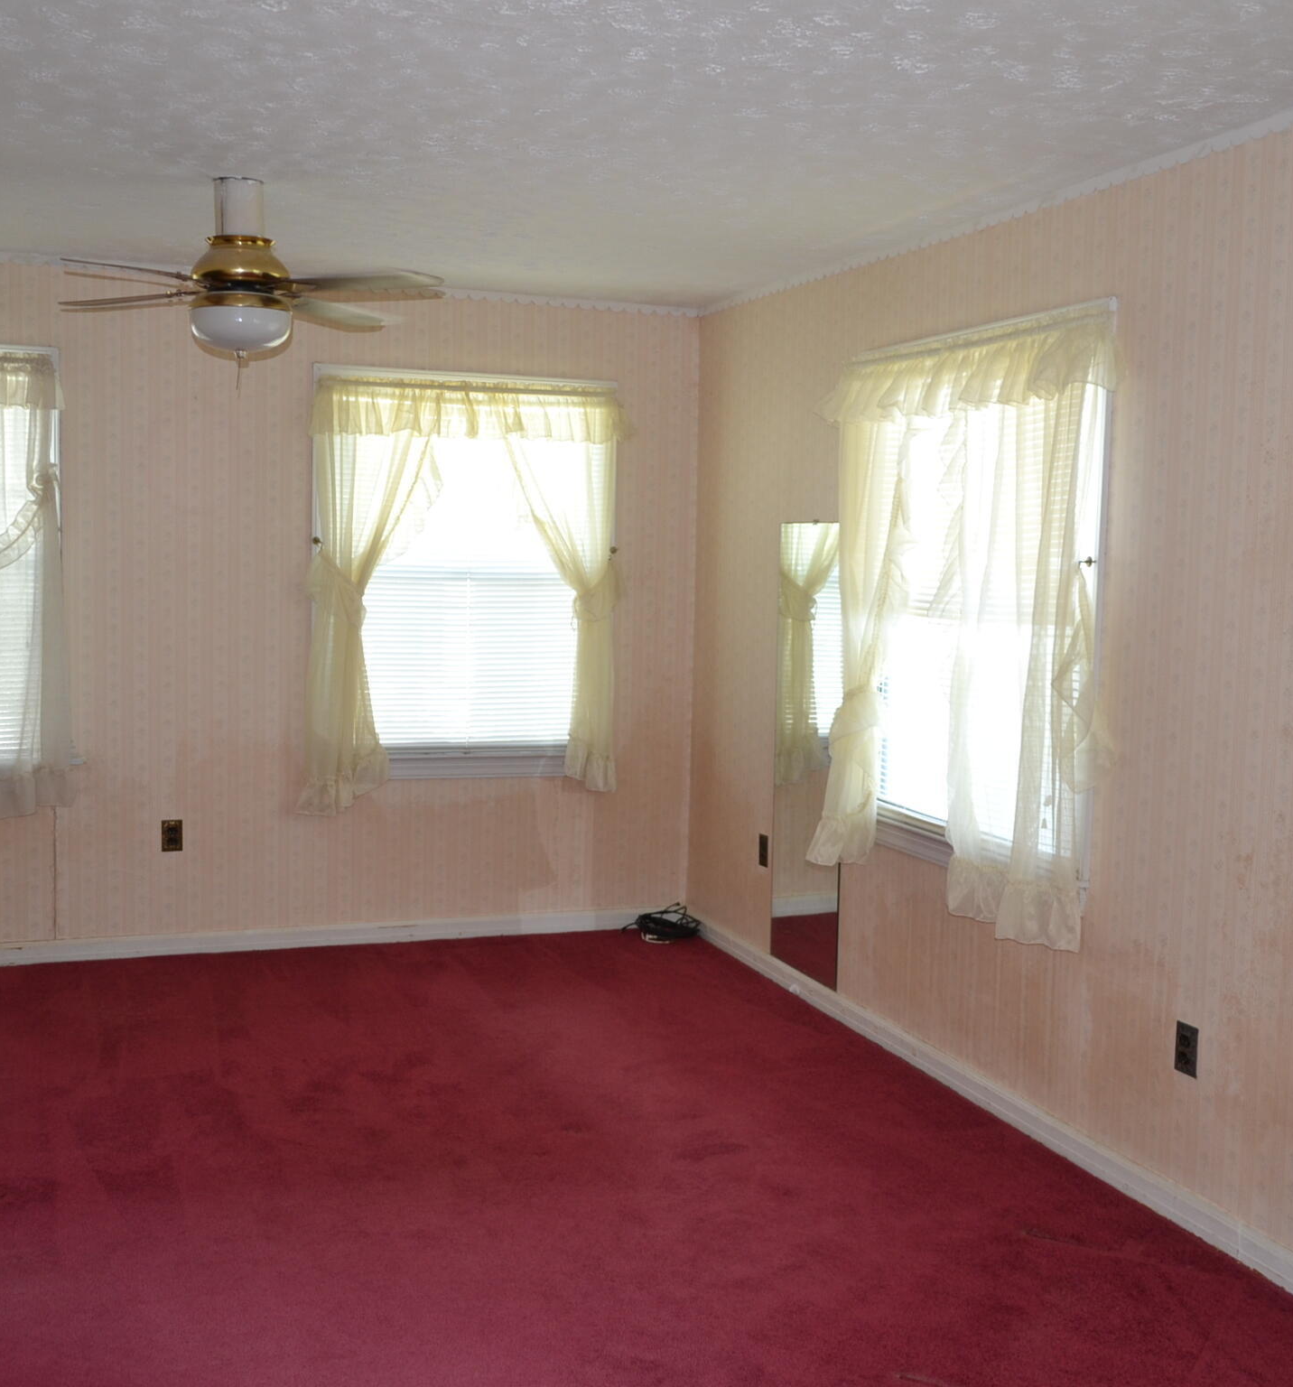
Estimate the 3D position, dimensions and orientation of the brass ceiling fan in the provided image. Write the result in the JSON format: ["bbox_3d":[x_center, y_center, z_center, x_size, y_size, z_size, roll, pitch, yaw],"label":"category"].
[{"bbox_3d":[-1.057,-1.103,4.042,1.100,0.441,1.100,-1,6,-21],"label":"brass ceiling fan"}]

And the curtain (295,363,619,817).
[{"bbox_3d":[-0.660,-0.357,5.772,1.200,1.585,0.130,0,6,-19],"label":"curtain"}]

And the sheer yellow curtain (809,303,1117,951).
[{"bbox_3d":[0.810,-0.191,4.372,0.130,1.583,1.440,-1,6,-21],"label":"sheer yellow curtain"}]

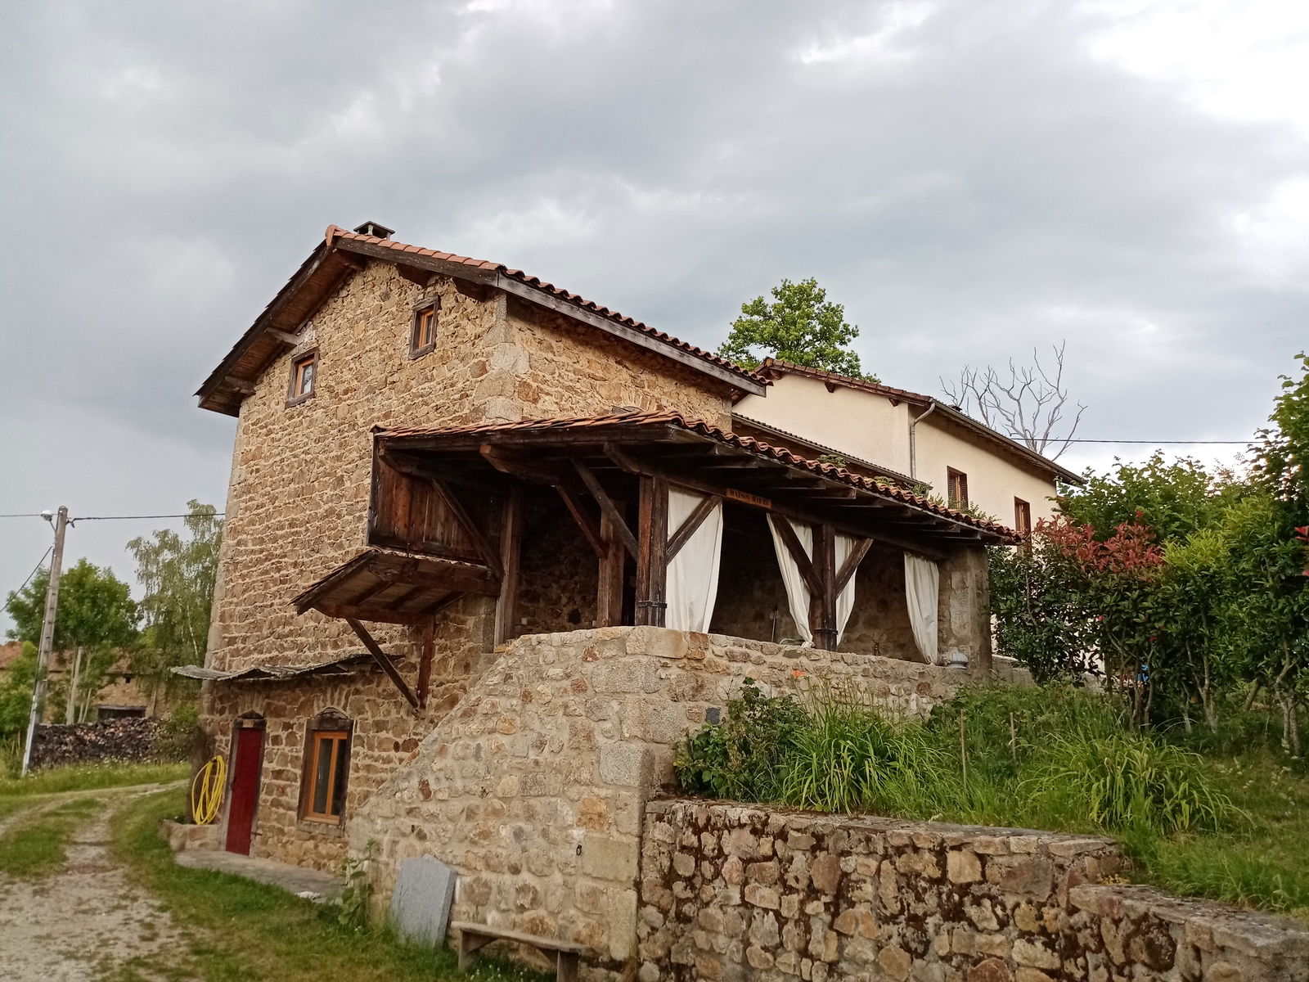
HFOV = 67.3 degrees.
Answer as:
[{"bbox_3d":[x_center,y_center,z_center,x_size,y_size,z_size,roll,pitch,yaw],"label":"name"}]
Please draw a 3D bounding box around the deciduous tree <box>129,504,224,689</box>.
[{"bbox_3d":[-17.216,4.783,35.787,4.200,9.000,4.200,-11,-18,41],"label":"deciduous tree"}]

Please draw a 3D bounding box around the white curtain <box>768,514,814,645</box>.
[{"bbox_3d":[1.372,0.913,9.857,0.118,1.235,0.773,-10,-17,42],"label":"white curtain"}]

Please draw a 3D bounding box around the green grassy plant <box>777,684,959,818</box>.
[{"bbox_3d":[1.696,2.000,7.834,1.350,0.920,1.150,-1,-12,12],"label":"green grassy plant"}]

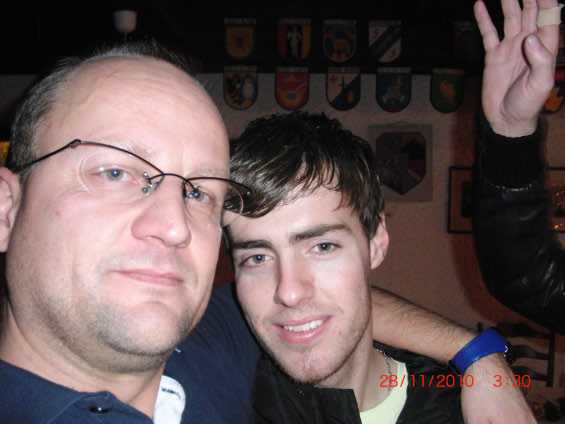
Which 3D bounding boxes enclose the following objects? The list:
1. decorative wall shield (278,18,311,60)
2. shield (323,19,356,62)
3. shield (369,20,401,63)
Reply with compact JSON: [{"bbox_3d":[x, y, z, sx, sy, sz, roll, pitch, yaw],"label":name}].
[{"bbox_3d":[0.069,-0.948,3.330,0.188,0.242,0.020,0,2,0],"label":"decorative wall shield"},{"bbox_3d":[0.320,-0.940,3.330,0.188,0.242,0.020,0,2,0],"label":"shield"},{"bbox_3d":[0.570,-0.938,3.330,0.188,0.242,0.020,0,2,0],"label":"shield"}]

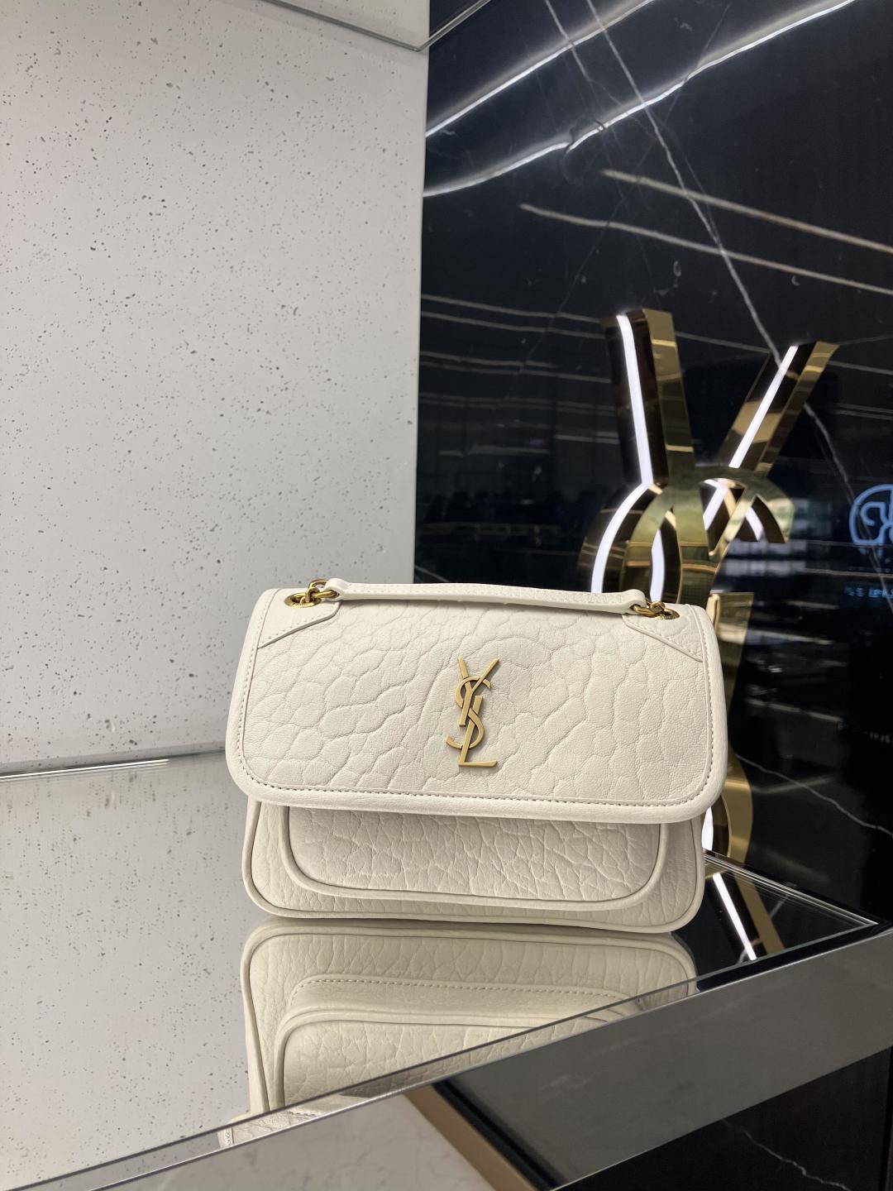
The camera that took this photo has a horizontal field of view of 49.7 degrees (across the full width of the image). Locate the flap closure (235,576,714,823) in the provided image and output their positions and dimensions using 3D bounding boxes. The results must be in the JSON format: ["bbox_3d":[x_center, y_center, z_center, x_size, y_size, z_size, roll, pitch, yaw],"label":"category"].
[{"bbox_3d":[0.018,0.061,0.585,0.277,0.120,0.100,2,4,3],"label":"flap closure"}]

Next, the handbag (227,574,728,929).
[{"bbox_3d":[0.017,0.097,0.597,0.278,0.200,0.120,2,4,3],"label":"handbag"}]

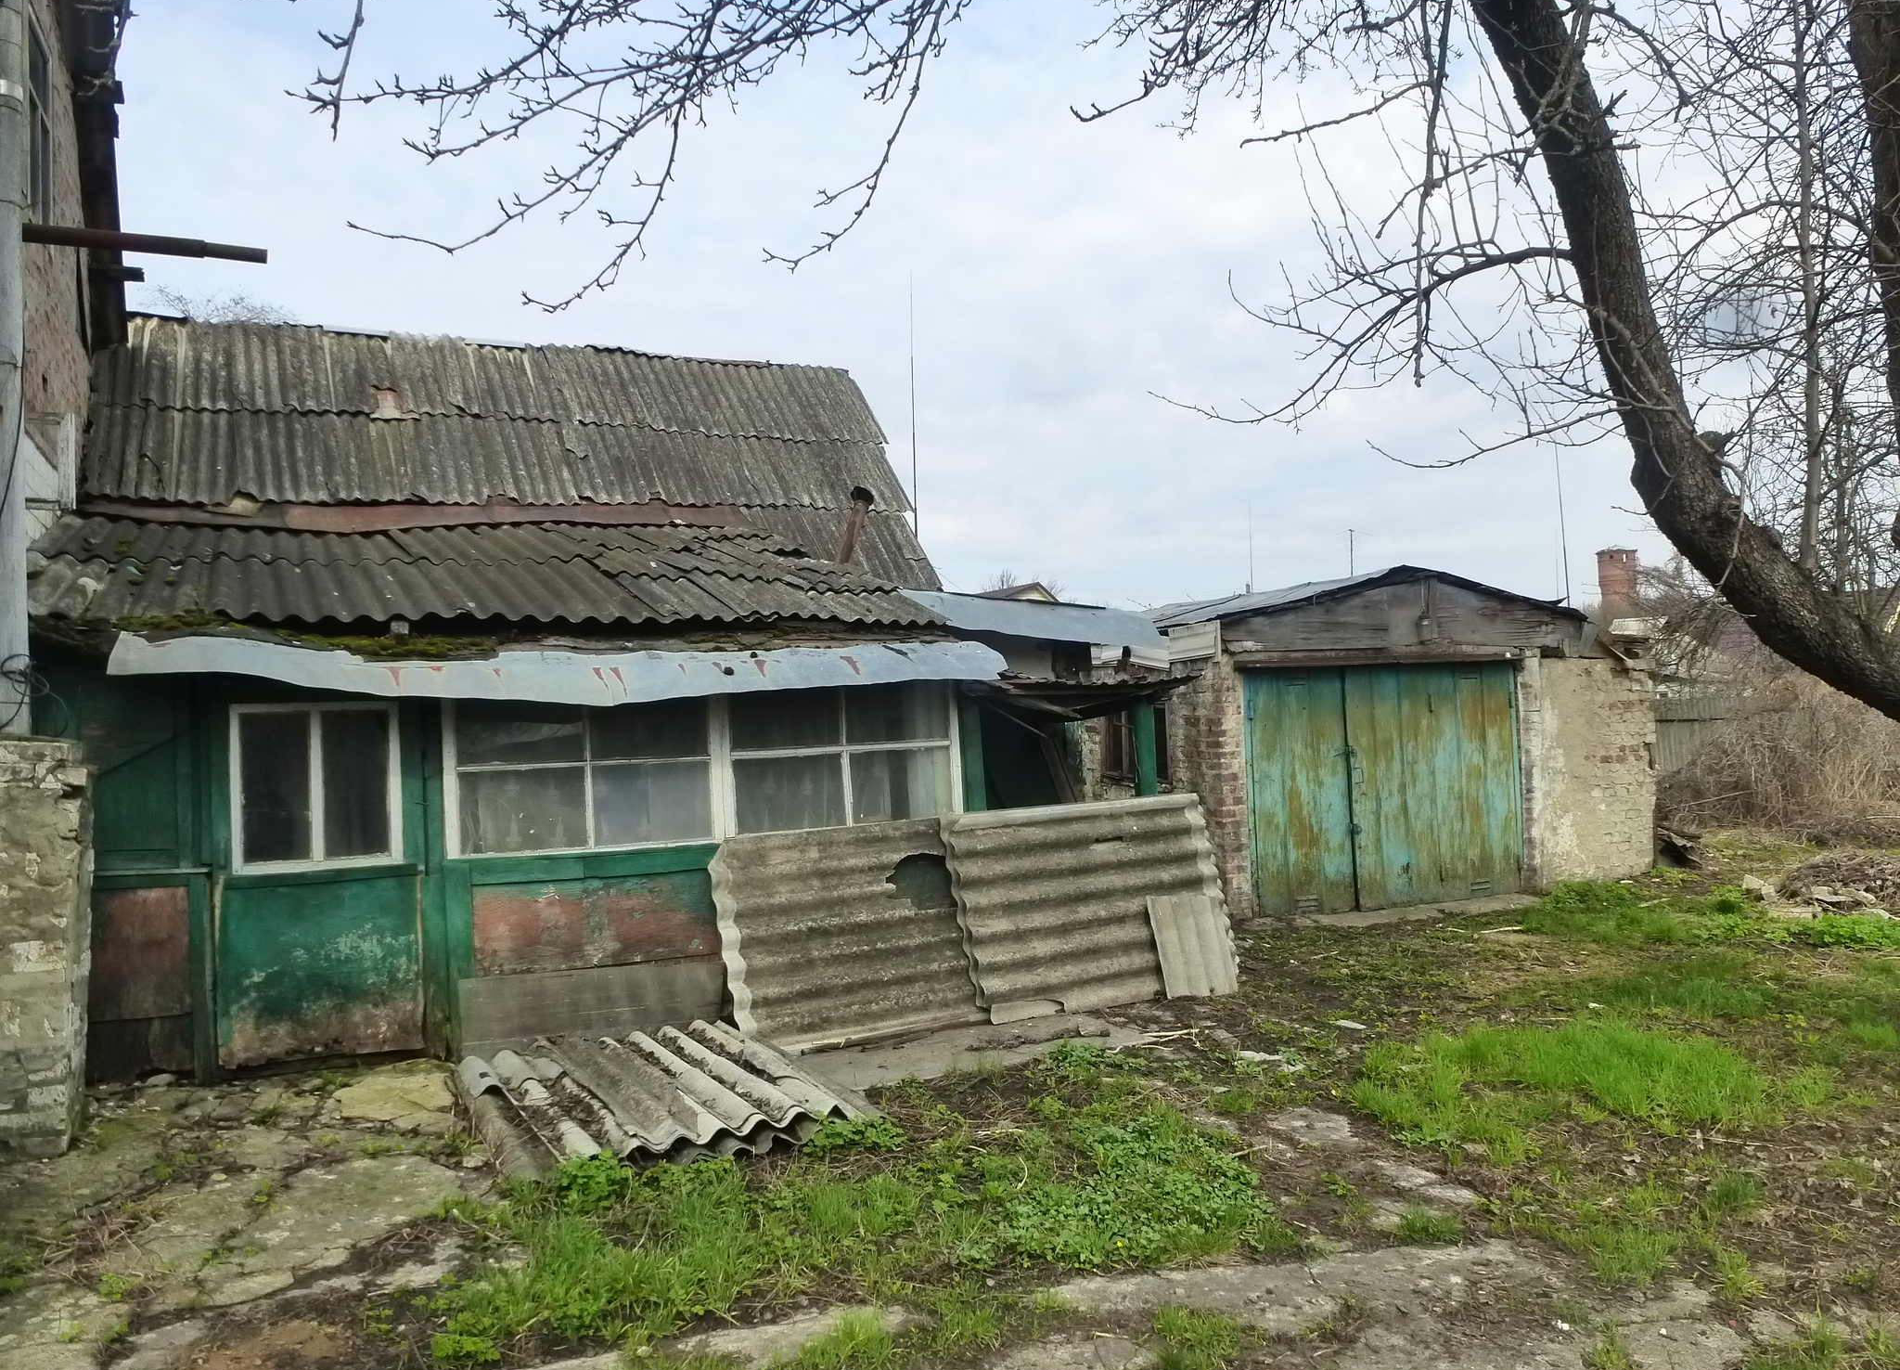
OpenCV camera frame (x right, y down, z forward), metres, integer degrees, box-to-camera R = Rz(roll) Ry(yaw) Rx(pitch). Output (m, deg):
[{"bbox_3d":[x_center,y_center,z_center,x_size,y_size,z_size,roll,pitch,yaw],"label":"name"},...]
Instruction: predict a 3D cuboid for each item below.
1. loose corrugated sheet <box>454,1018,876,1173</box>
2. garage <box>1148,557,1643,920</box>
[{"bbox_3d":[-1.250,1.630,5.514,1.320,0.190,1.680,-1,-2,-26],"label":"loose corrugated sheet"},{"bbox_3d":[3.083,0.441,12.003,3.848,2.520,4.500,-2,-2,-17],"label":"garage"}]

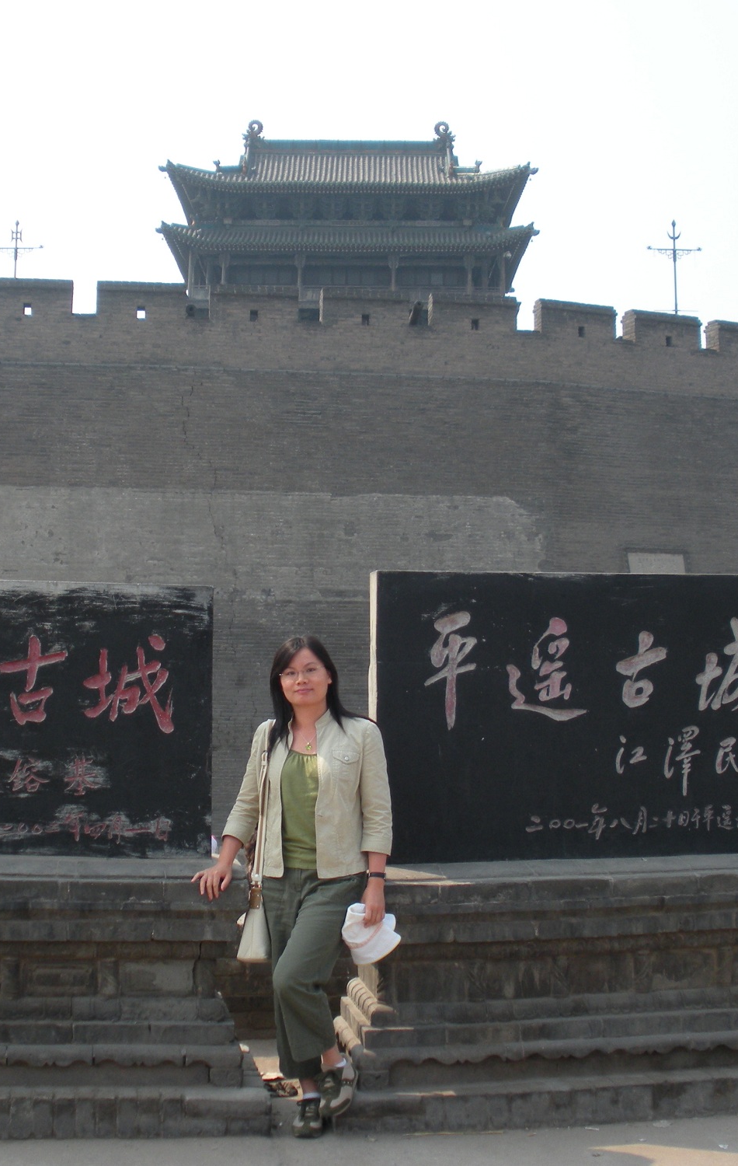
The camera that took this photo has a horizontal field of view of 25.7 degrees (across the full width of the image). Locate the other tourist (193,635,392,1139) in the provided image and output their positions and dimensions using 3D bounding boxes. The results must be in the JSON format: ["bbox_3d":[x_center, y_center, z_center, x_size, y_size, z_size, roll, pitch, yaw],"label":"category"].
[{"bbox_3d":[-0.250,0.970,5.322,0.640,1.610,0.400,0,-1,6],"label":"other tourist"}]

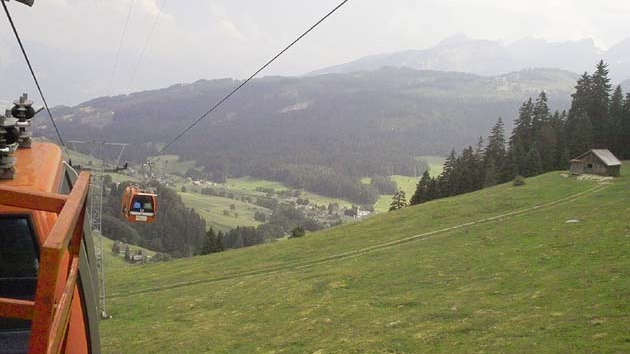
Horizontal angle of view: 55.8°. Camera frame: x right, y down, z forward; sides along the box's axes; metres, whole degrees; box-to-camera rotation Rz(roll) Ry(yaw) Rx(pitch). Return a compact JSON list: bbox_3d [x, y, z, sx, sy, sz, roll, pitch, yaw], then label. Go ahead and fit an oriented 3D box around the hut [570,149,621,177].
[{"bbox_3d":[51.199,-2.704,108.469,5.900,4.700,7.000,-3,6,-40],"label":"hut"}]

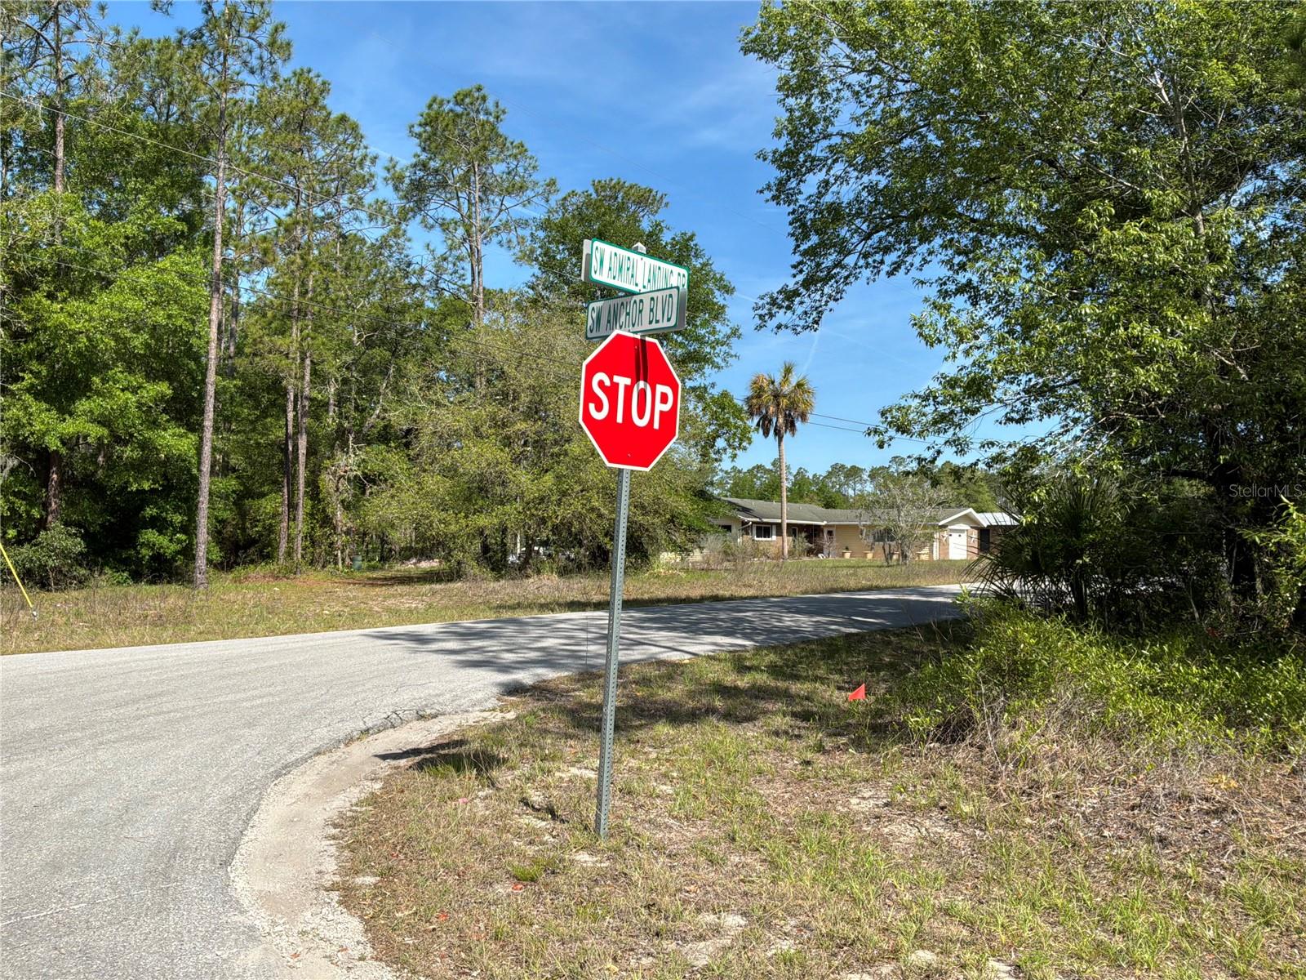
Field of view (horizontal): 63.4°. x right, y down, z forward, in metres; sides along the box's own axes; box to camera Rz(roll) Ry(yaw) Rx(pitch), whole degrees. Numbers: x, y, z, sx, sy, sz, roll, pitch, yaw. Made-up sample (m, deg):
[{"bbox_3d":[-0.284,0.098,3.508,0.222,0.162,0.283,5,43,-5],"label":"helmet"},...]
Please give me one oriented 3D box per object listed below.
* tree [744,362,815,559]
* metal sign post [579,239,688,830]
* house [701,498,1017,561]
[{"bbox_3d":[8.200,-1.900,68.200,4.600,12.700,4.600,1,-2,0],"label":"tree"},{"bbox_3d":[-0.182,0.260,5.935,0.780,3.340,0.760,7,-5,-44],"label":"metal sign post"},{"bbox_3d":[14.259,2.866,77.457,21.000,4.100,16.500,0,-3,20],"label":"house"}]

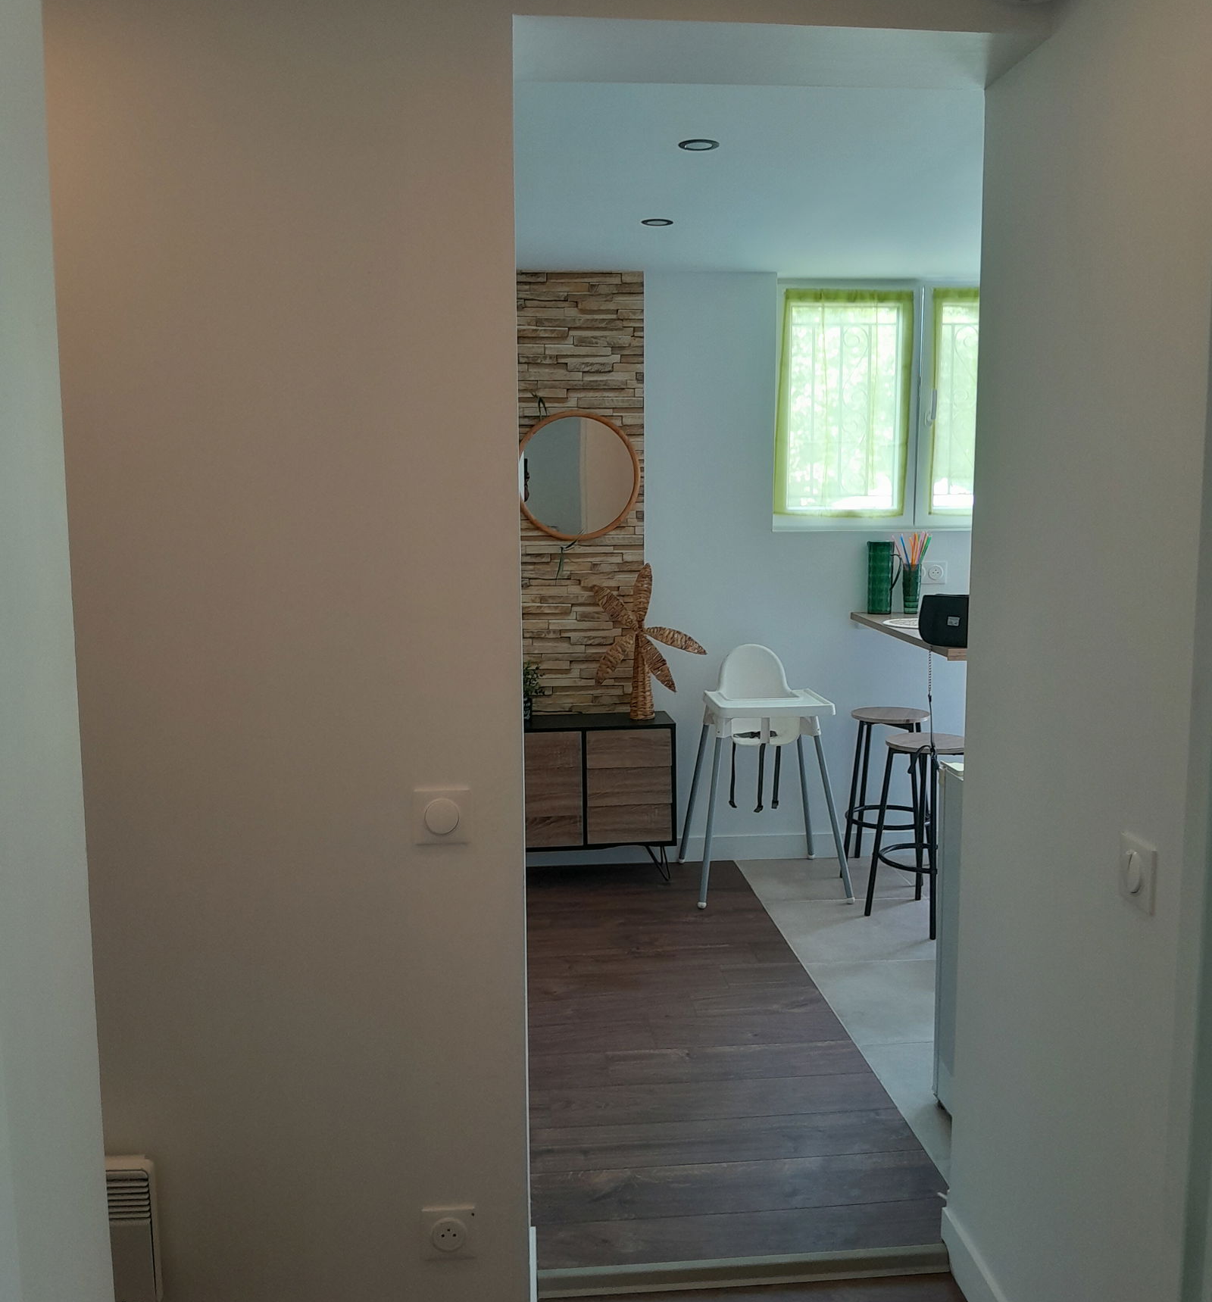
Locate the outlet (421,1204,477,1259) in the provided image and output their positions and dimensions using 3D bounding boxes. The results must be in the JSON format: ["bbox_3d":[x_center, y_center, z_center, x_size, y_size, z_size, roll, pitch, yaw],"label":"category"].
[{"bbox_3d":[-0.249,0.927,1.935,0.083,0.083,0.013,-1,7,-5],"label":"outlet"}]

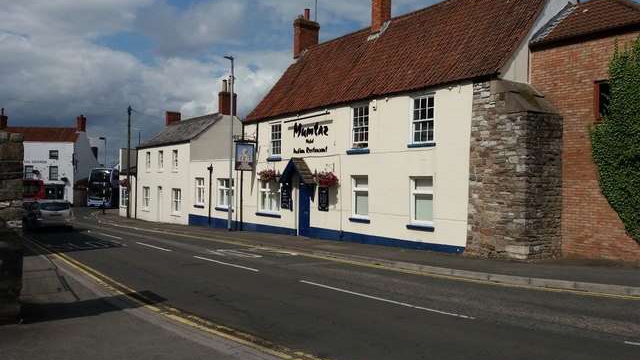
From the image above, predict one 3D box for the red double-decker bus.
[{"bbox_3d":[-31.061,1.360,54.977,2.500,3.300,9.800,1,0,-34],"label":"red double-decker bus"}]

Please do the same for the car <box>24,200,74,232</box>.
[{"bbox_3d":[-15.043,1.885,28.739,1.770,1.620,4.350,1,0,-36],"label":"car"}]

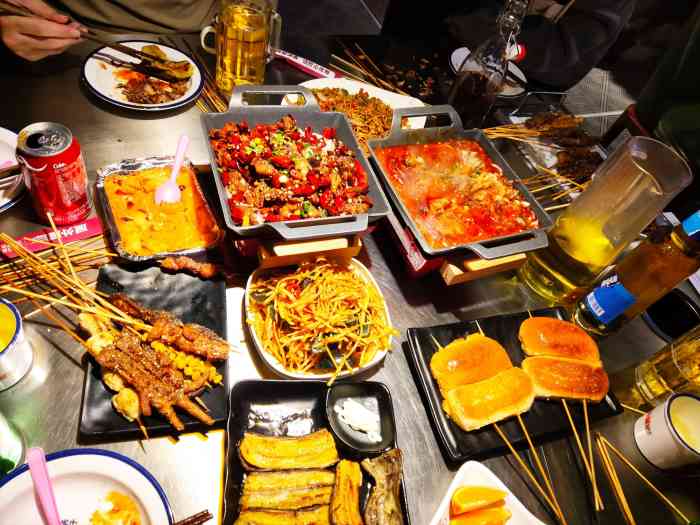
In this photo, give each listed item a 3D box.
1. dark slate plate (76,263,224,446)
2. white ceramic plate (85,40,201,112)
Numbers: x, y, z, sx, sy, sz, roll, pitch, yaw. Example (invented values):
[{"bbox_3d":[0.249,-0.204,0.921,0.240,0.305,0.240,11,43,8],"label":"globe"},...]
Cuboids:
[{"bbox_3d":[-0.212,0.097,0.569,0.147,0.021,0.198,1,54,-17],"label":"dark slate plate"},{"bbox_3d":[-0.333,-0.302,0.827,0.183,0.021,0.183,9,52,-12],"label":"white ceramic plate"}]

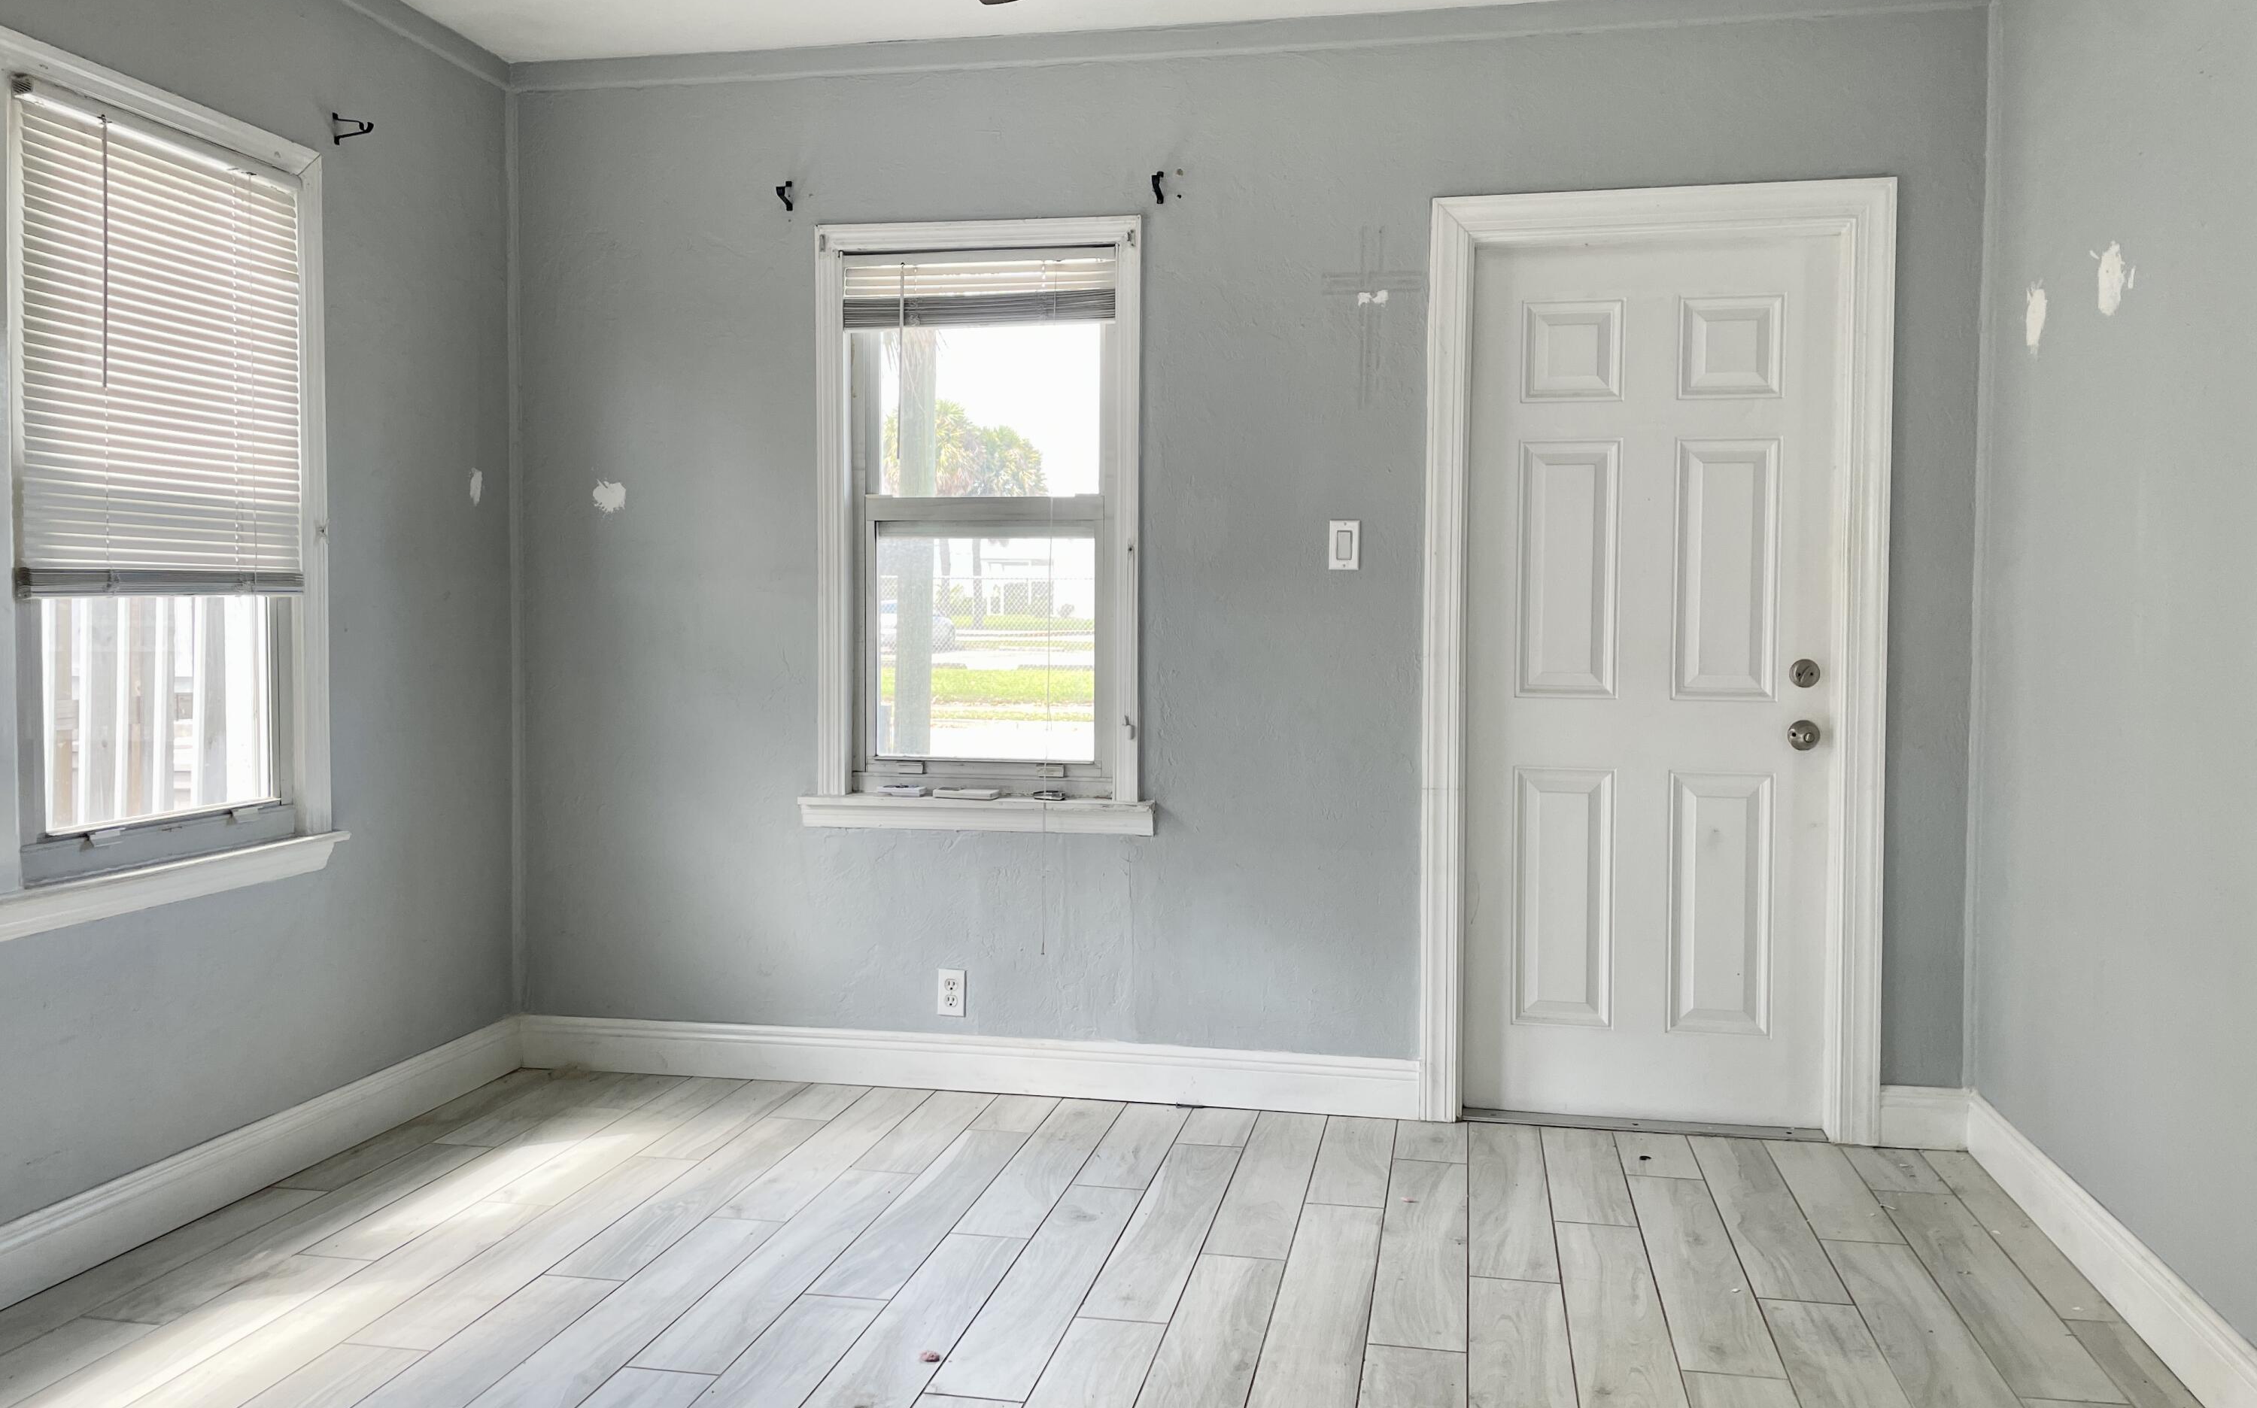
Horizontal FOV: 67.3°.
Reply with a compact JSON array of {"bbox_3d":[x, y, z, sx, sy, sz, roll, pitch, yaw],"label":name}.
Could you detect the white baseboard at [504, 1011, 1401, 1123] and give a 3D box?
[{"bbox_3d":[-0.438,0.870,4.089,2.247,0.136,0.020,1,3,11],"label":"white baseboard"}]

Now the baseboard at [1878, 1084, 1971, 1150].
[{"bbox_3d":[1.715,0.893,3.658,0.177,0.137,0.020,1,3,11],"label":"baseboard"}]

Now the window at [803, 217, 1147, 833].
[{"bbox_3d":[-0.365,-0.415,4.016,0.870,1.437,0.090,1,3,11],"label":"window"}]

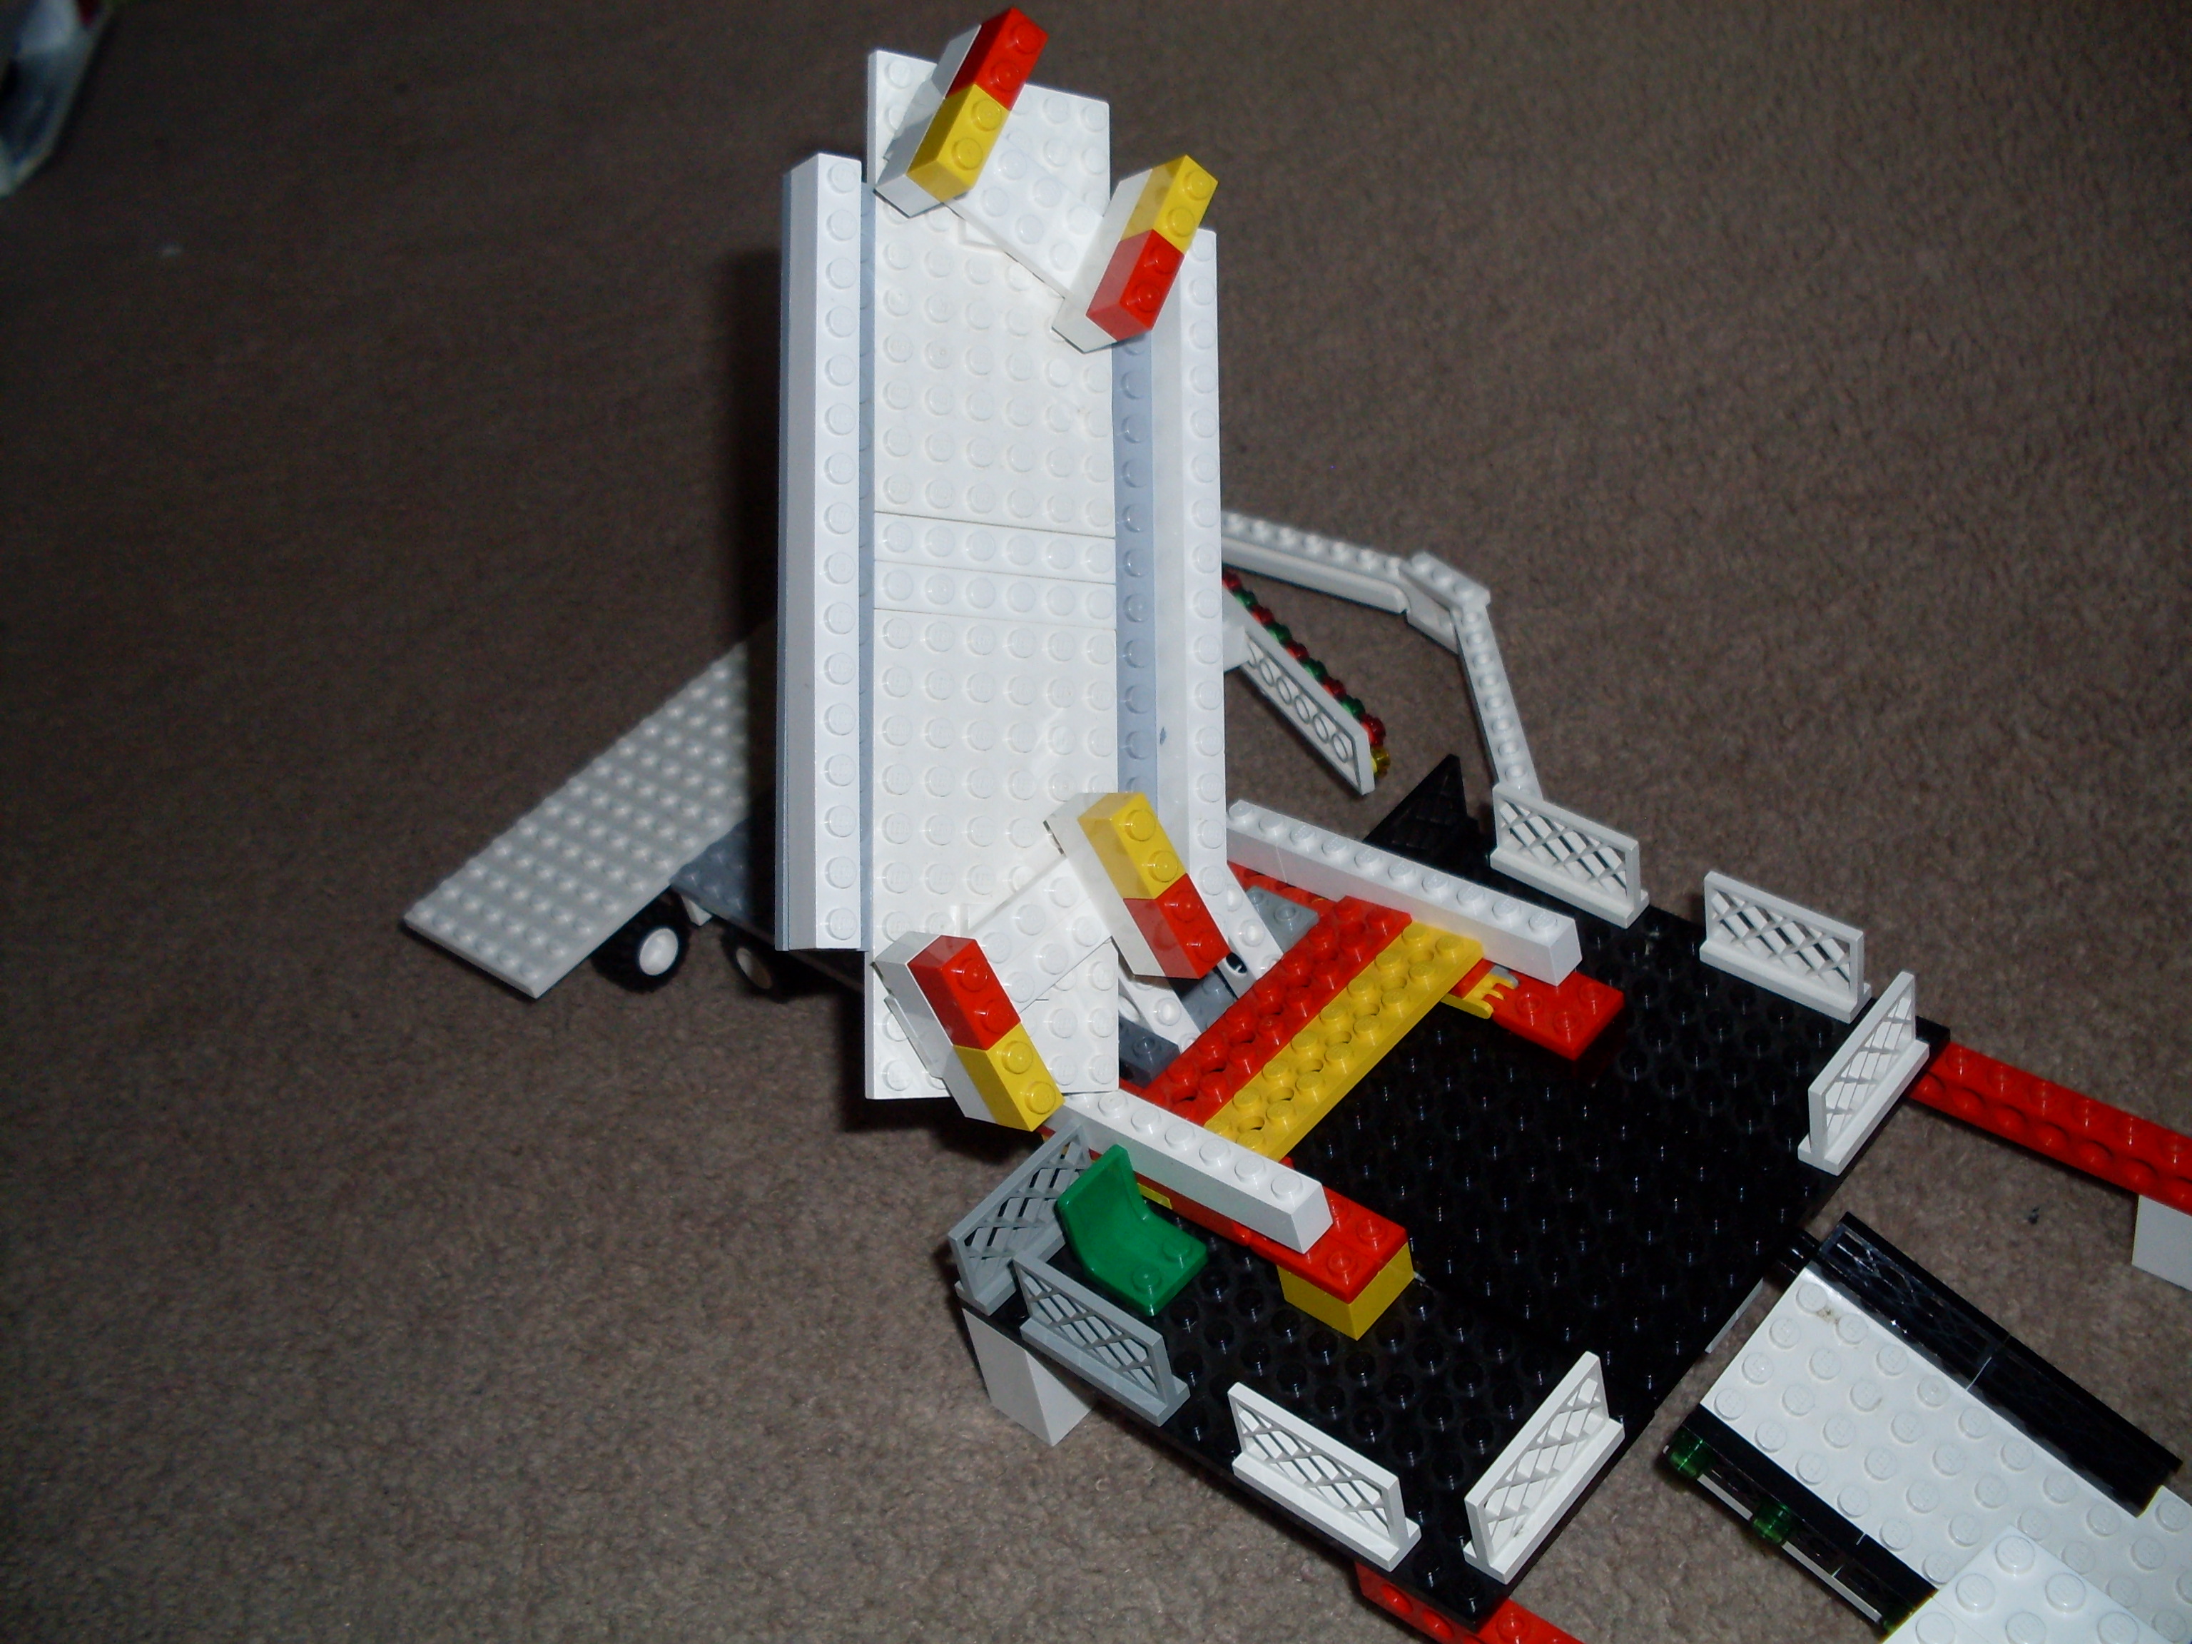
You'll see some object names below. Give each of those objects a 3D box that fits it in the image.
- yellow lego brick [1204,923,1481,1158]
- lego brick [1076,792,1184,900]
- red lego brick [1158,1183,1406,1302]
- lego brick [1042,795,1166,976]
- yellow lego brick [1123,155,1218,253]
[{"bbox_3d":[0.044,0.039,0.427,0.016,0.005,0.064,21,51,41],"label":"yellow lego brick"},{"bbox_3d":[0.007,0.004,0.397,0.008,0.016,0.011,-41,23,-28],"label":"lego brick"},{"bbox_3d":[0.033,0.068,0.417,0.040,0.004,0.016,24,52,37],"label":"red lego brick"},{"bbox_3d":[0.005,0.010,0.408,0.008,0.032,0.011,-41,23,-28],"label":"lego brick"},{"bbox_3d":[0.013,-0.106,0.418,0.011,0.008,0.016,-4,57,54],"label":"yellow lego brick"}]

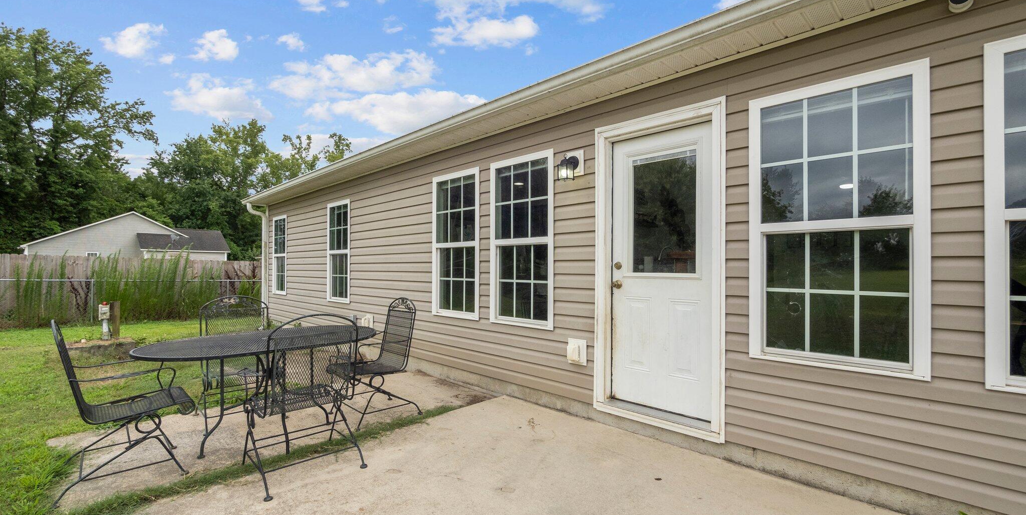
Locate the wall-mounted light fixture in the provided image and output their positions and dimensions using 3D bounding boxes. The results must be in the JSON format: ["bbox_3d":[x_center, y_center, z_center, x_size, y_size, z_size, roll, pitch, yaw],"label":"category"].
[{"bbox_3d":[0.451,-0.739,3.364,0.180,0.265,0.190,-1,-1,43],"label":"wall-mounted light fixture"}]

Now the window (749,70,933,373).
[{"bbox_3d":[1.735,-0.181,2.275,0.775,1.555,0.060,-1,-1,43],"label":"window"}]

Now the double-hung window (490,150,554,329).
[{"bbox_3d":[0.073,-0.144,3.850,0.775,1.555,0.060,-1,-1,43],"label":"double-hung window"}]

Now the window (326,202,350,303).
[{"bbox_3d":[-2.706,-0.082,6.457,0.775,1.555,0.060,-1,-1,43],"label":"window"}]

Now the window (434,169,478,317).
[{"bbox_3d":[-0.621,-0.133,4.490,0.775,1.555,0.060,-1,-1,43],"label":"window"}]

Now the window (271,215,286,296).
[{"bbox_3d":[-4.675,-0.036,8.342,0.775,1.555,0.060,-1,-1,43],"label":"window"}]

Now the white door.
[{"bbox_3d":[1.077,0.098,3.010,0.800,2.020,0.055,-1,-1,43],"label":"white door"}]

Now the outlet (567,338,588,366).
[{"bbox_3d":[0.511,0.774,3.373,0.177,0.207,0.080,-1,-1,43],"label":"outlet"}]

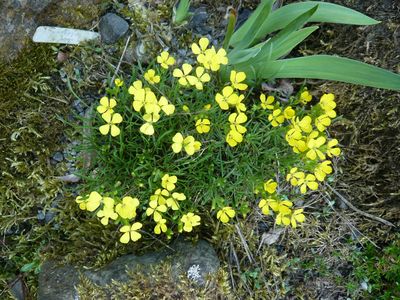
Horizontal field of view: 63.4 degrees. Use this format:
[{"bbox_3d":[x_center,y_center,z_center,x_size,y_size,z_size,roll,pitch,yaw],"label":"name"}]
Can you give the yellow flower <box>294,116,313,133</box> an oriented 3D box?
[{"bbox_3d":[0.148,-0.036,0.462,0.026,0.011,0.020,0,64,-6],"label":"yellow flower"}]

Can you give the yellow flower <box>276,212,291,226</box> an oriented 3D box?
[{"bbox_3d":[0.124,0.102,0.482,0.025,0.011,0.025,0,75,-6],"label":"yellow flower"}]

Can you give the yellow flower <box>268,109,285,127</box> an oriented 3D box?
[{"bbox_3d":[0.115,-0.048,0.484,0.025,0.013,0.029,0,72,0],"label":"yellow flower"}]

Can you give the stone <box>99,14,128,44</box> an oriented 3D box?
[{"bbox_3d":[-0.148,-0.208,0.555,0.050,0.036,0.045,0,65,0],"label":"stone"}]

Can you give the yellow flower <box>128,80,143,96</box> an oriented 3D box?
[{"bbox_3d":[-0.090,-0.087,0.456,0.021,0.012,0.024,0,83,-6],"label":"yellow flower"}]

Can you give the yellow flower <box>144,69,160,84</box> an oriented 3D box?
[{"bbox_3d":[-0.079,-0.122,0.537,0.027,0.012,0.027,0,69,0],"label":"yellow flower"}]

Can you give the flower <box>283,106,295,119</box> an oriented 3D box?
[{"bbox_3d":[0.135,-0.056,0.488,0.018,0.013,0.020,0,78,-3],"label":"flower"}]

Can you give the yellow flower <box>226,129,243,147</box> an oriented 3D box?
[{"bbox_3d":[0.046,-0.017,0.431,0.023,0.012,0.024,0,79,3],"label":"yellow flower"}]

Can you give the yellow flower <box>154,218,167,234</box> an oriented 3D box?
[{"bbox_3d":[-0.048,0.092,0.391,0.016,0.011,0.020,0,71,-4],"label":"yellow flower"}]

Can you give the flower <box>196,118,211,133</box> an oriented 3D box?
[{"bbox_3d":[0.005,-0.036,0.475,0.021,0.009,0.018,0,64,0],"label":"flower"}]

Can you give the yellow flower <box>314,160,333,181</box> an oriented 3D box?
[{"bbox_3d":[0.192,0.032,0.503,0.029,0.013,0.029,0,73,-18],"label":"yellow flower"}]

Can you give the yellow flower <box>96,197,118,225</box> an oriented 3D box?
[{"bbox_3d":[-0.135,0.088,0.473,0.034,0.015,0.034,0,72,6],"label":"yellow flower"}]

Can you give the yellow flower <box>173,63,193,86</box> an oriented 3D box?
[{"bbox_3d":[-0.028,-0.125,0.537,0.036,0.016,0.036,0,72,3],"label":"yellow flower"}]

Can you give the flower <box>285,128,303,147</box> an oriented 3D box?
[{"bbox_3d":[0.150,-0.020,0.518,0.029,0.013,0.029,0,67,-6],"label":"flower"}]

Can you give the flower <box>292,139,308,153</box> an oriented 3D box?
[{"bbox_3d":[0.145,-0.006,0.470,0.025,0.013,0.022,0,75,6],"label":"flower"}]

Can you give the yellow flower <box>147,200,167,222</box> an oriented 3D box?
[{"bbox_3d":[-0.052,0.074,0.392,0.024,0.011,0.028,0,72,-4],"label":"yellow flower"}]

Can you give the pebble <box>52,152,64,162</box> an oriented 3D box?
[{"bbox_3d":[-0.225,0.012,0.515,0.019,0.012,0.015,0,65,0],"label":"pebble"}]

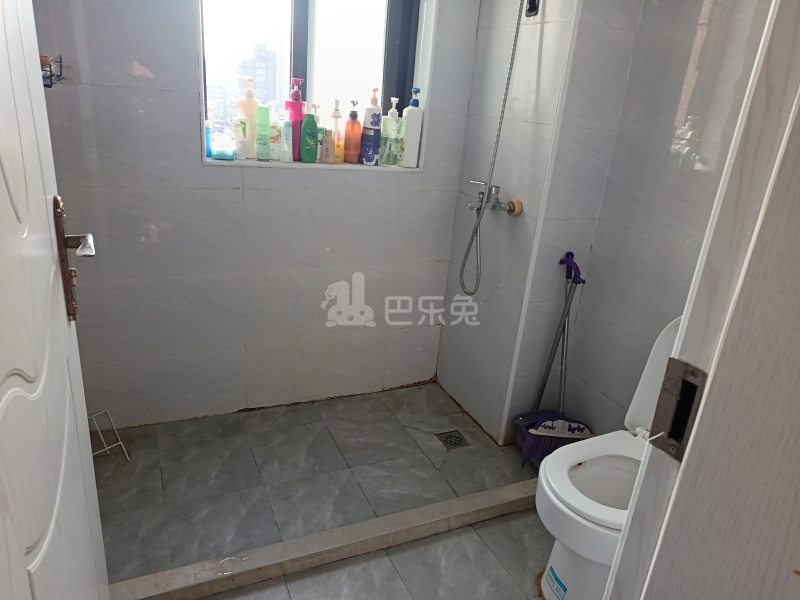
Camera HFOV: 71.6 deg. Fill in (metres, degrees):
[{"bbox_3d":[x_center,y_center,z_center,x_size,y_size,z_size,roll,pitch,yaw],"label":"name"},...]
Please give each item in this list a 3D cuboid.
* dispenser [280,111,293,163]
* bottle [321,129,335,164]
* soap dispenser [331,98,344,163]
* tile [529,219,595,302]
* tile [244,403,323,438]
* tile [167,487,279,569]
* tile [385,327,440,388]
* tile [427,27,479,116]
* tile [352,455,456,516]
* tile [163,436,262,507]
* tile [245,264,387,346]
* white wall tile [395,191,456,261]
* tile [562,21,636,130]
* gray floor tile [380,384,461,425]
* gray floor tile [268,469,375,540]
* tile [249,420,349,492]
[{"bbox_3d":[-0.414,-0.593,2.018,0.043,0.178,0.036,-4,22,-24],"label":"dispenser"},{"bbox_3d":[-0.271,-0.573,2.079,0.046,0.121,0.036,-2,21,-17],"label":"bottle"},{"bbox_3d":[-0.239,-0.639,2.106,0.050,0.232,0.046,-4,22,-24],"label":"soap dispenser"},{"bbox_3d":[0.577,-0.141,1.967,0.238,0.300,0.010,-5,22,-25],"label":"tile"},{"bbox_3d":[-0.474,0.471,2.222,0.300,0.010,0.167,-5,23,-25],"label":"tile"},{"bbox_3d":[-0.518,0.669,1.626,0.296,0.010,0.275,-5,22,-25],"label":"tile"},{"bbox_3d":[0.054,0.253,2.479,0.260,0.280,0.010,-5,22,-25],"label":"tile"},{"bbox_3d":[0.196,-0.863,2.092,0.166,0.300,0.010,-5,22,-25],"label":"tile"},{"bbox_3d":[0.016,0.630,1.889,0.300,0.010,0.295,-4,22,-24],"label":"tile"},{"bbox_3d":[-0.643,0.572,1.885,0.298,0.010,0.305,-5,22,-24],"label":"tile"},{"bbox_3d":[-0.309,0.012,2.209,0.602,0.300,0.010,-5,22,-25],"label":"tile"},{"bbox_3d":[0.106,-0.301,2.288,0.263,0.300,0.010,-5,22,-25],"label":"white wall tile"},{"bbox_3d":[0.627,-0.702,1.760,0.238,0.300,0.010,-5,22,-25],"label":"tile"},{"bbox_3d":[0.091,0.443,2.410,0.300,0.010,0.295,-5,22,-24],"label":"gray floor tile"},{"bbox_3d":[-0.255,0.651,1.766,0.300,0.010,0.295,-4,22,-24],"label":"gray floor tile"},{"bbox_3d":[-0.377,0.549,2.015,0.300,0.010,0.300,-4,22,-24],"label":"tile"}]

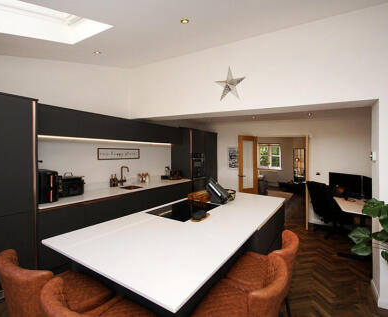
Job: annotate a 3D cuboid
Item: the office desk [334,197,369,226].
[{"bbox_3d":[2.724,1.086,3.198,0.700,0.720,1.400,0,0,29],"label":"office desk"}]

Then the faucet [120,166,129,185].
[{"bbox_3d":[-1.387,0.348,3.970,0.230,0.370,0.120,0,1,35],"label":"faucet"}]

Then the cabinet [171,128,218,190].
[{"bbox_3d":[0.064,0.360,5.575,0.630,2.190,1.250,0,1,35],"label":"cabinet"}]

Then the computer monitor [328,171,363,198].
[{"bbox_3d":[2.790,0.490,3.627,0.160,0.410,0.610,-1,0,-13],"label":"computer monitor"}]

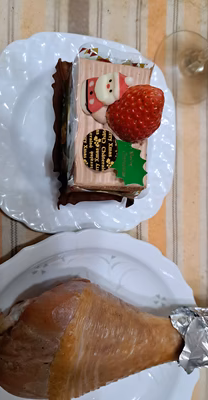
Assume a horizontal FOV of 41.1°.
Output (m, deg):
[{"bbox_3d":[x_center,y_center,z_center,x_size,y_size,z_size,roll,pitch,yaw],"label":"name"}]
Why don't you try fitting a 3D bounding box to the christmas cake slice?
[{"bbox_3d":[0.002,-0.057,0.217,0.072,0.073,0.118,2,91,-15],"label":"christmas cake slice"}]

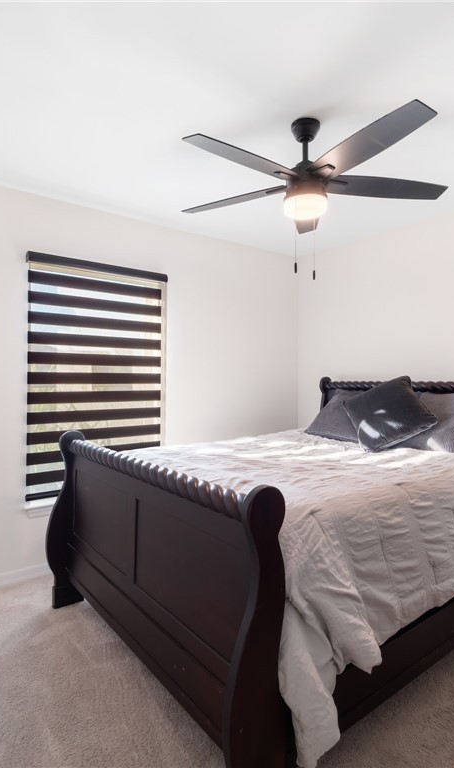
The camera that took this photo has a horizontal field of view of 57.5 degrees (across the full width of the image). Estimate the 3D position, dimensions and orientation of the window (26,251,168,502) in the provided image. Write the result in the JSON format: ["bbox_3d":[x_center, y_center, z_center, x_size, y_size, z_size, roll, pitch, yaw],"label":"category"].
[{"bbox_3d":[-0.872,-0.053,2.939,1.001,1.594,0.100,0,0,-36],"label":"window"}]

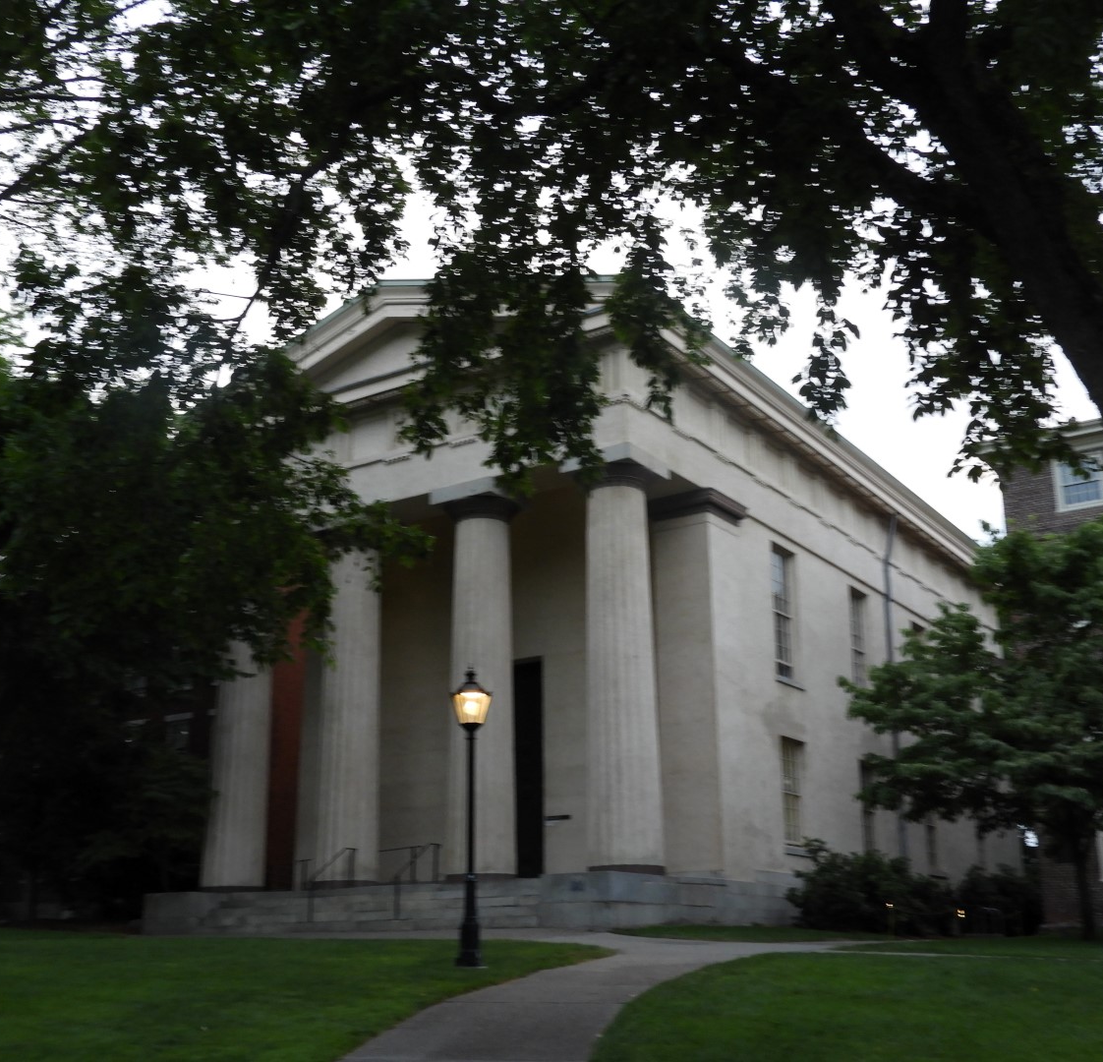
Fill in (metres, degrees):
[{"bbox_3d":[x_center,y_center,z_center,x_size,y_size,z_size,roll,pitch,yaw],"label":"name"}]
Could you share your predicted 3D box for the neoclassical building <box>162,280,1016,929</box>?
[{"bbox_3d":[3.803,4.688,42.038,14.673,15.343,28.542,-12,-21,32],"label":"neoclassical building"}]

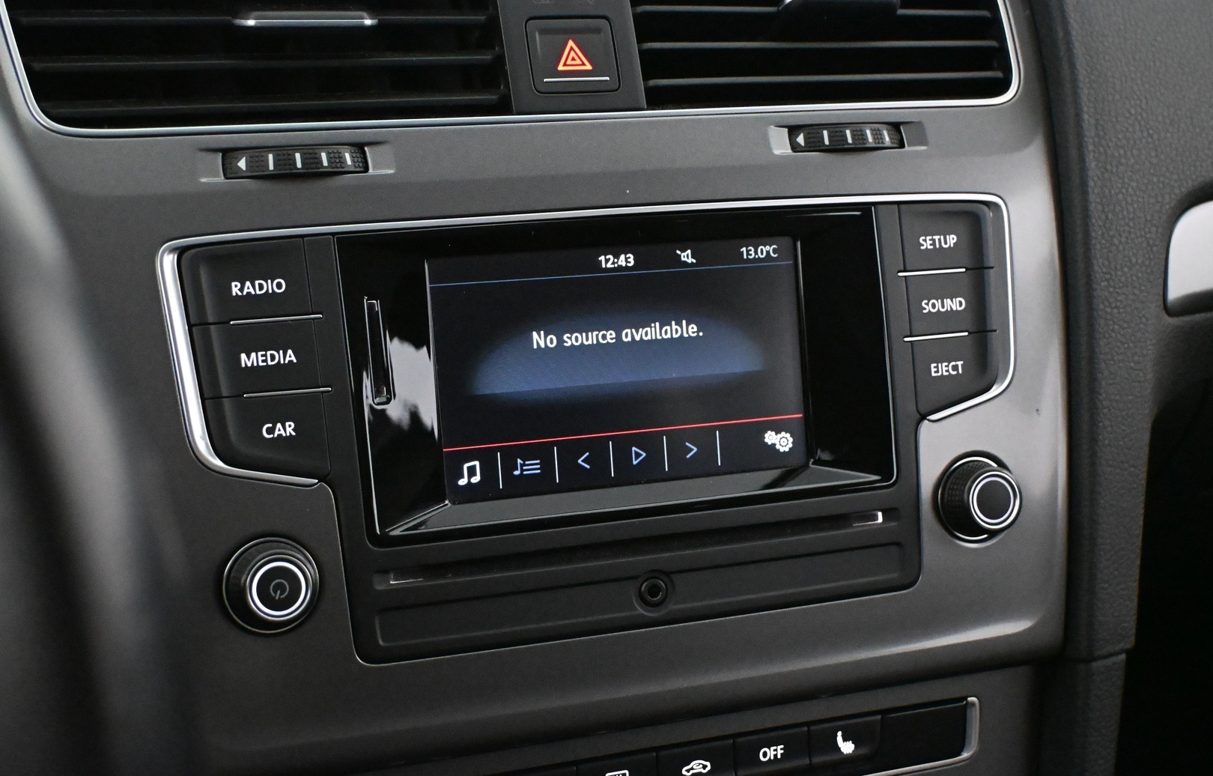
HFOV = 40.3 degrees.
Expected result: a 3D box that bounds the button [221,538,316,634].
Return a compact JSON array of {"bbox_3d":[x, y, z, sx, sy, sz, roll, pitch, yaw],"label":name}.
[{"bbox_3d":[-0.082,0.050,0.410,0.024,0.024,0.014,-5,1,-18],"label":"button"}]

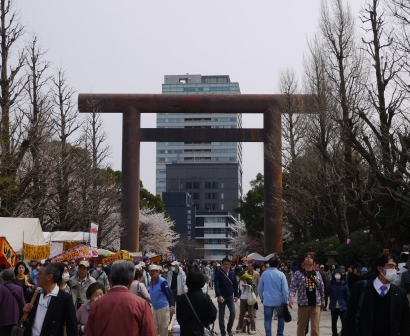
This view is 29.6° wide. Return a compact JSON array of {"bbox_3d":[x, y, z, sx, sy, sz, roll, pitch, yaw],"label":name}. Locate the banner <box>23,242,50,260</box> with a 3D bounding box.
[{"bbox_3d":[-6.250,3.107,28.837,1.000,0.670,0.080,1,-7,-5],"label":"banner"}]

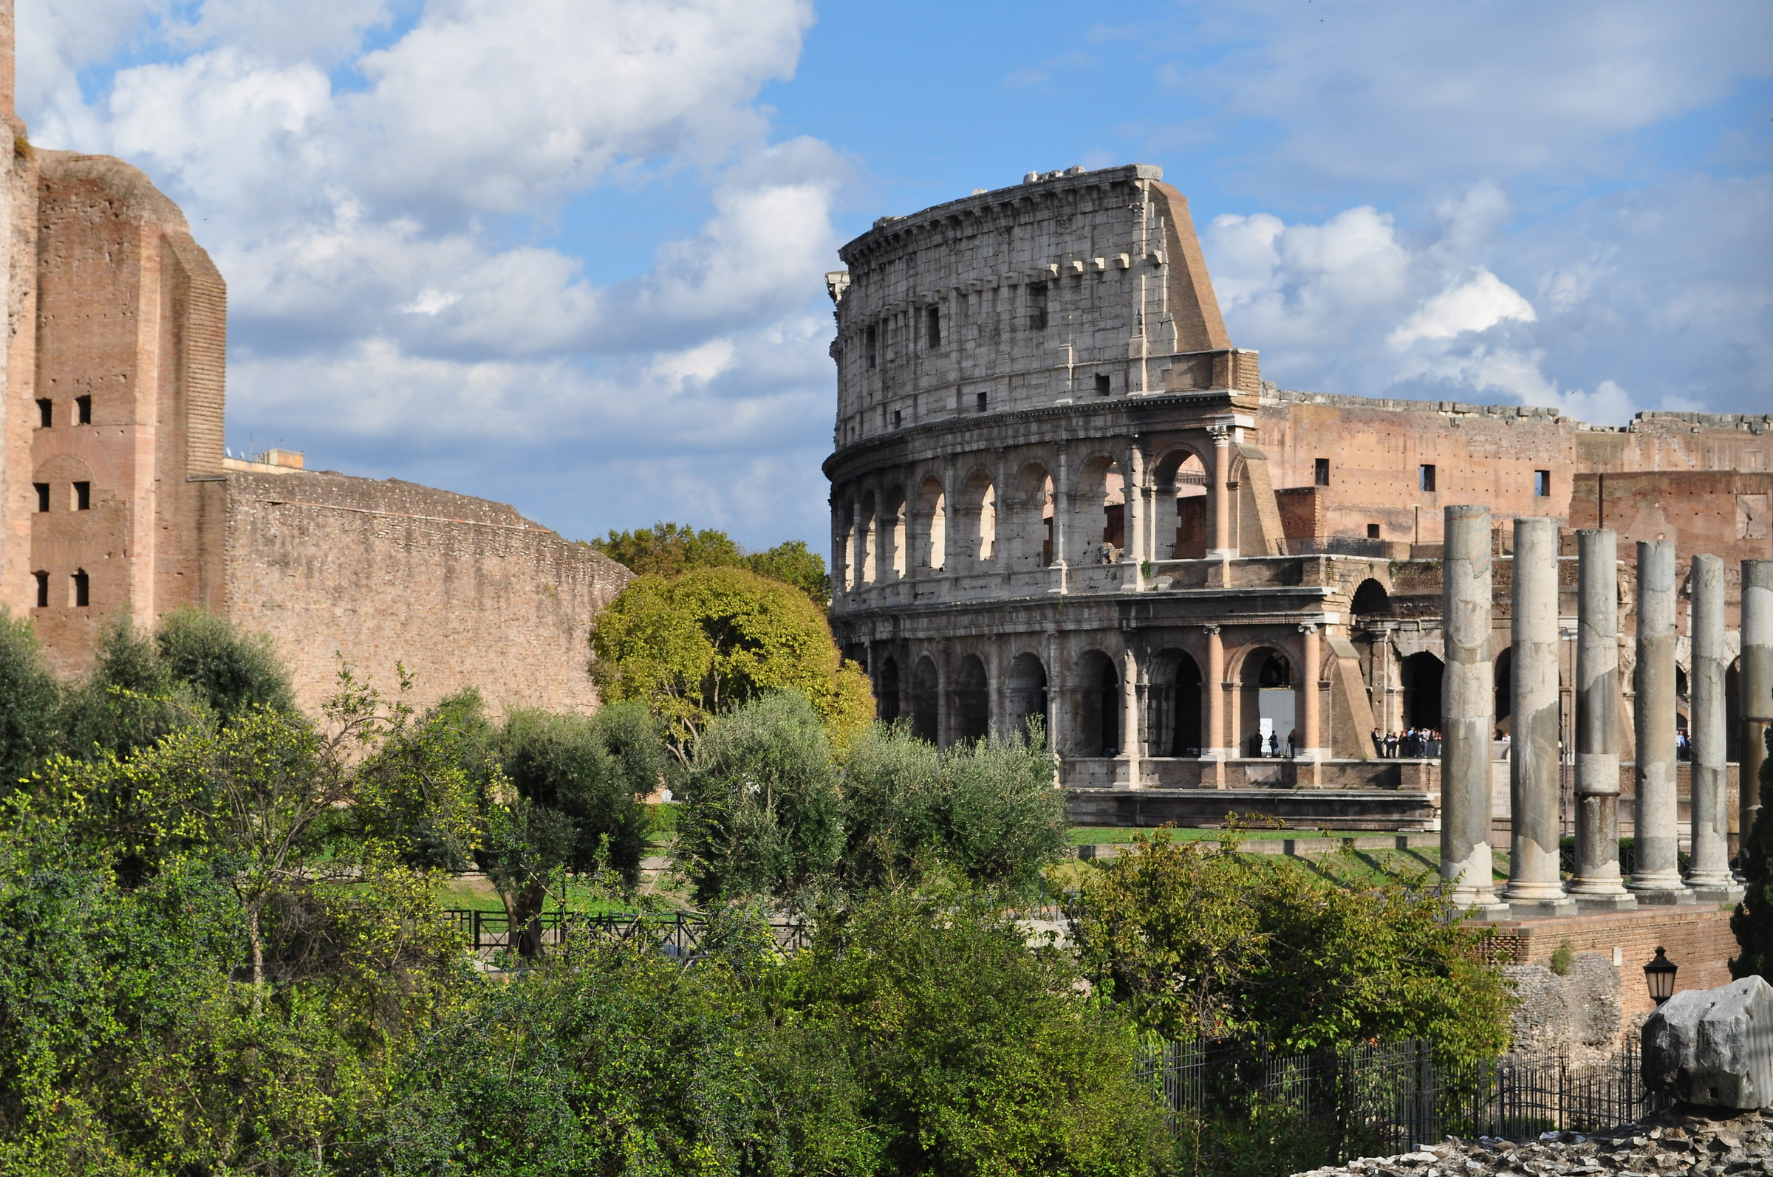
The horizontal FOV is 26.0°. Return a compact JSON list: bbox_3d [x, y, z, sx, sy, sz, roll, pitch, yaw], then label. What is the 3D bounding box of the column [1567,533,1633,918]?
[{"bbox_3d":[17.757,3.243,95.655,1.500,9.337,1.500,-1,-3,28],"label":"column"}]

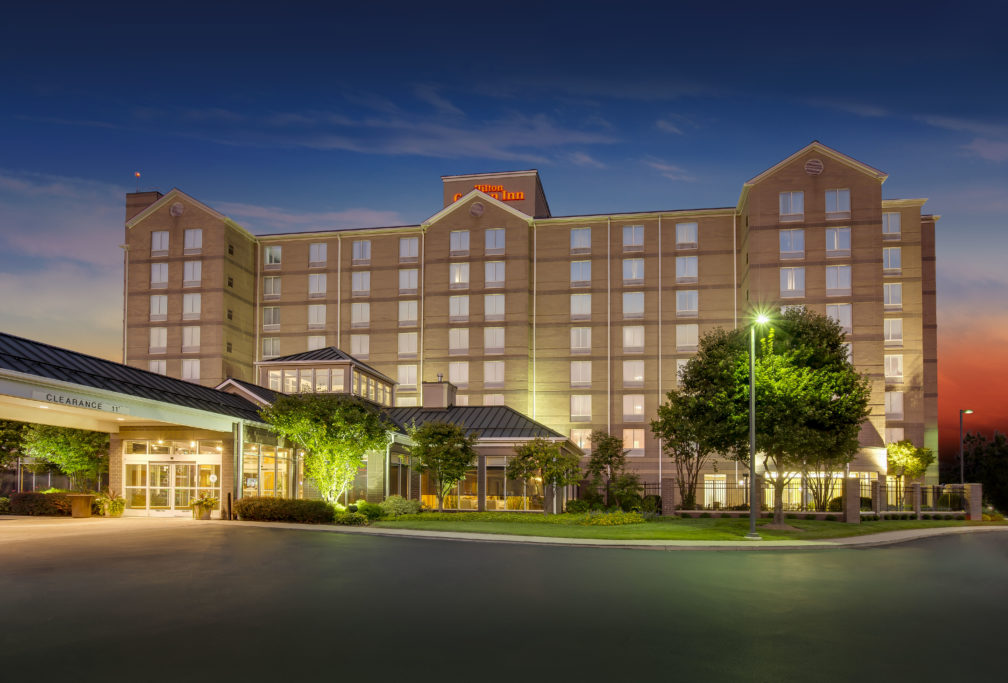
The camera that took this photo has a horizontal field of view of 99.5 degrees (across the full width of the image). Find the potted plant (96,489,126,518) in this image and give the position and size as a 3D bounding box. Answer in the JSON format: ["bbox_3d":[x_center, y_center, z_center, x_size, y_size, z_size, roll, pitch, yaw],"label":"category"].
[{"bbox_3d":[-15.801,6.522,17.200,1.150,1.120,1.100,0,-2,5],"label":"potted plant"}]

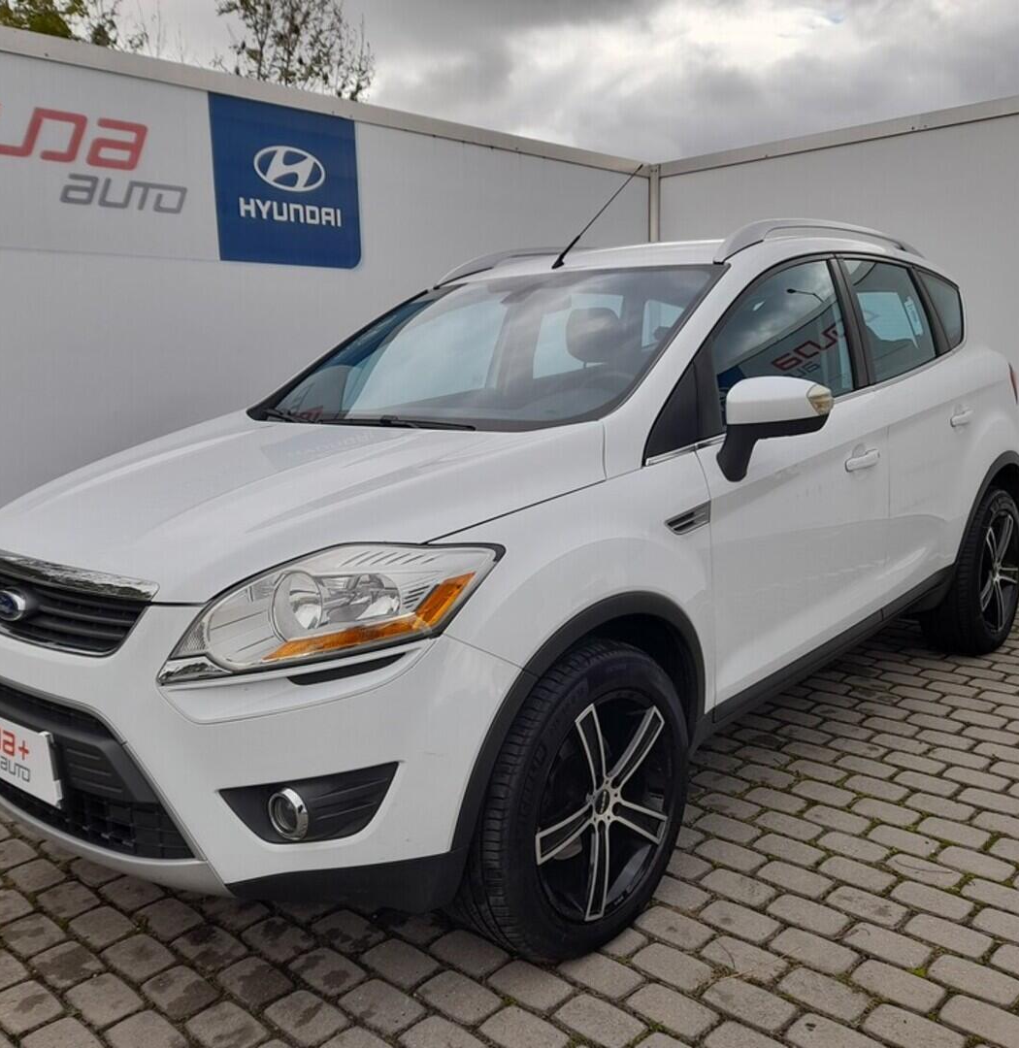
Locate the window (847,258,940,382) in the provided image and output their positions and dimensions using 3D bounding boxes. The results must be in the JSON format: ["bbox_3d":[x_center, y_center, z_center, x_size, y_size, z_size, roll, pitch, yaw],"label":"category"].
[{"bbox_3d":[1.280,-0.680,3.411,0.050,0.410,0.630,-15,-2,43],"label":"window"}]

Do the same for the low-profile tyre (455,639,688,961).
[{"bbox_3d":[0.145,0.595,2.241,0.235,0.690,0.690,6,13,42],"label":"low-profile tyre"}]

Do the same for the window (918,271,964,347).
[{"bbox_3d":[1.638,-0.797,3.813,0.050,0.290,0.370,-14,1,37],"label":"window"}]

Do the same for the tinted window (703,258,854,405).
[{"bbox_3d":[0.771,-0.530,2.851,0.060,0.470,0.870,-15,-2,43],"label":"tinted window"}]

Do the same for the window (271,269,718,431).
[{"bbox_3d":[-0.037,-0.537,3.082,1.400,0.120,0.850,6,46,42],"label":"window"}]

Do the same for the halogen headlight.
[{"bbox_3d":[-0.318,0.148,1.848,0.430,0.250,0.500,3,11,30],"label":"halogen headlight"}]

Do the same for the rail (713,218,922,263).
[{"bbox_3d":[1.112,-0.935,3.402,0.090,0.170,1.540,6,15,42],"label":"rail"}]

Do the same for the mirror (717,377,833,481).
[{"bbox_3d":[0.645,-0.230,2.452,0.240,0.270,0.190,6,13,42],"label":"mirror"}]

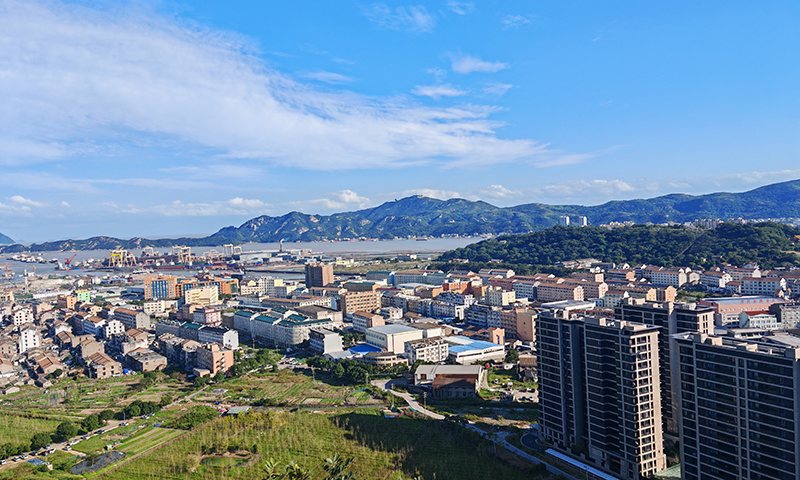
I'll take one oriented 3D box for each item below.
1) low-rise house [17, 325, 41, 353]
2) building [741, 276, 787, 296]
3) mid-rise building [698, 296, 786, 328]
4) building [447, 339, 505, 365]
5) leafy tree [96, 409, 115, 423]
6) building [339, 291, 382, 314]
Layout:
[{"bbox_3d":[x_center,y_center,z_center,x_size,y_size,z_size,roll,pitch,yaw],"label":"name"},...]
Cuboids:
[{"bbox_3d":[-304.880,82.560,510.450,13.000,19.500,16.000,-3,2,-30],"label":"low-rise house"},{"bbox_3d":[372.160,48.890,641.780,35.000,20.160,14.000,-1,2,38],"label":"building"},{"bbox_3d":[290.680,58.470,529.430,55.840,15.210,33.430,-3,2,1],"label":"mid-rise building"},{"bbox_3d":[48.710,76.250,422.280,34.860,8.660,25.240,-3,2,-22],"label":"building"},{"bbox_3d":[-148.910,89.450,316.510,8.400,6.600,8.400,-3,1,0],"label":"leafy tree"},{"bbox_3d":[-40.700,66.190,658.870,37.730,23.440,17.030,-3,2,-21],"label":"building"}]

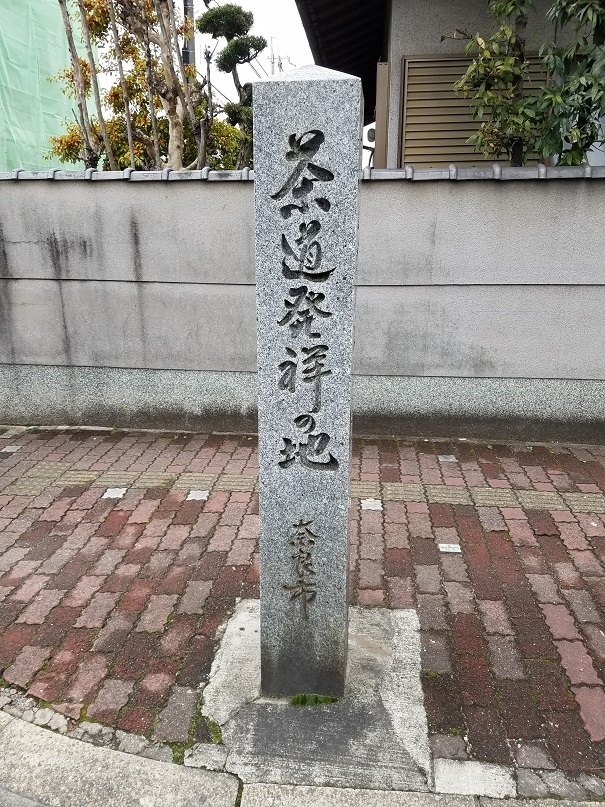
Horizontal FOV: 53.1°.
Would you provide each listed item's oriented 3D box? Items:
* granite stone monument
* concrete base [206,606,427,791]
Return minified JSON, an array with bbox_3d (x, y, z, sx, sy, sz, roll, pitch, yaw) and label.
[{"bbox_3d":[0.020,0.015,1.730,0.254,1.757,0.254,2,16,6],"label":"granite stone monument"},{"bbox_3d":[0.040,0.895,1.932,0.680,0.060,0.775,2,16,6],"label":"concrete base"}]

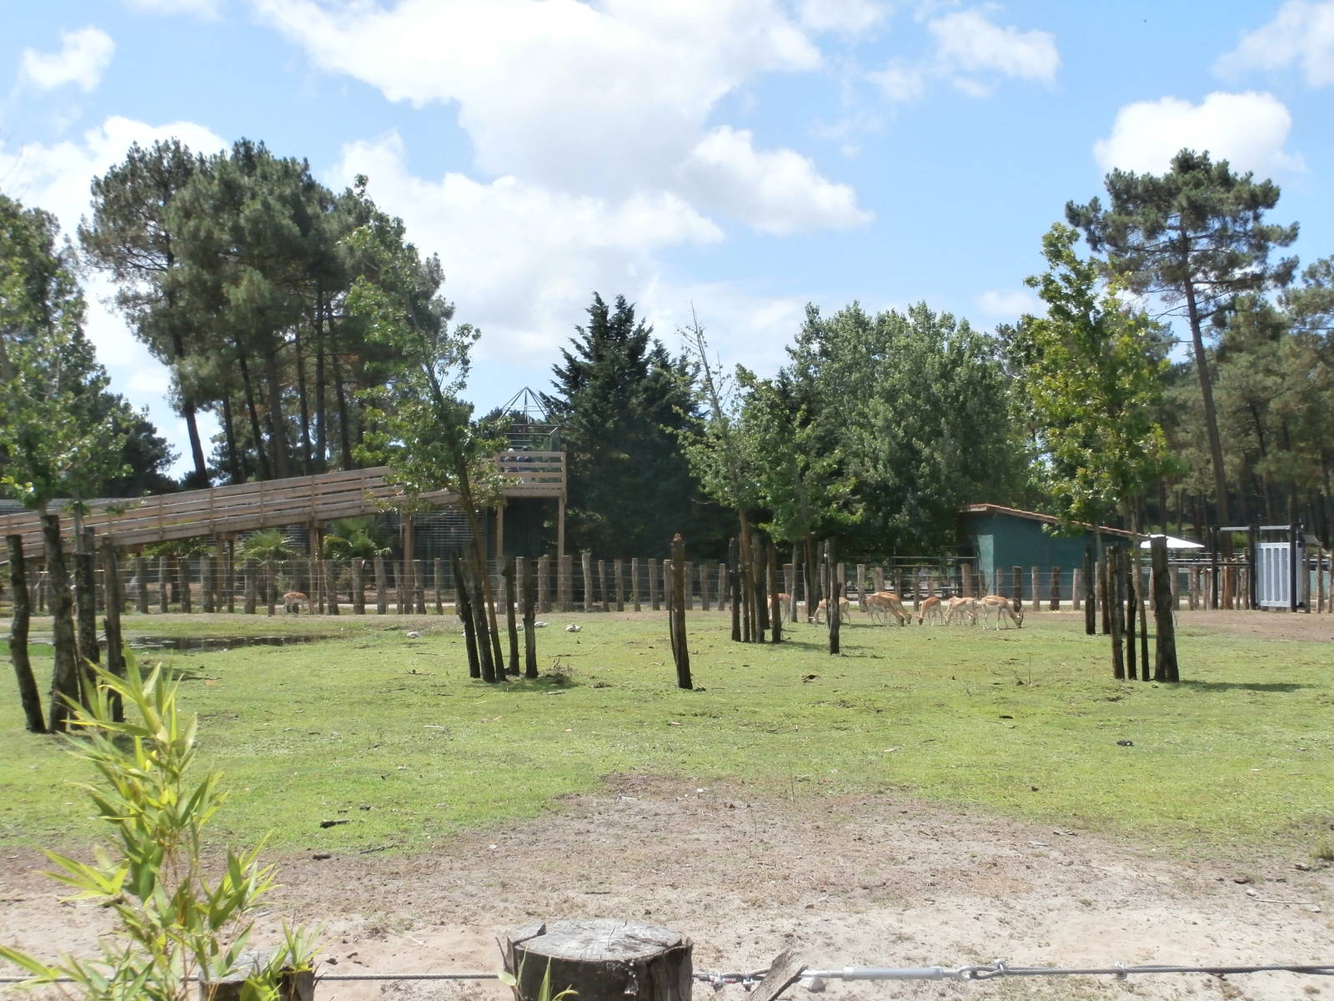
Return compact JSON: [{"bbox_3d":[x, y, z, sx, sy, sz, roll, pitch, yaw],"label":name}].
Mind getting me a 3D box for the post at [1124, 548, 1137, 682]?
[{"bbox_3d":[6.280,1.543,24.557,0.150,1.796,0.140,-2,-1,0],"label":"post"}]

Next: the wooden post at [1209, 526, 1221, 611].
[{"bbox_3d":[14.575,1.801,48.177,0.170,2.213,0.170,0,-1,0],"label":"wooden post"}]

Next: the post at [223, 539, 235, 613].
[{"bbox_3d":[-11.573,2.003,48.028,0.190,1.988,0.190,0,-2,0],"label":"post"}]

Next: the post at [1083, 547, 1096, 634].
[{"bbox_3d":[8.110,1.741,34.782,0.190,1.699,0.190,0,-2,0],"label":"post"}]

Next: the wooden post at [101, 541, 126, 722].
[{"bbox_3d":[-5.847,1.370,19.138,0.170,1.932,0.160,-3,-1,0],"label":"wooden post"}]

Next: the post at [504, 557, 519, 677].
[{"bbox_3d":[-2.152,1.627,25.377,0.150,1.660,0.140,-2,-1,0],"label":"post"}]

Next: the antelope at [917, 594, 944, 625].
[{"bbox_3d":[5.744,2.385,39.386,0.260,0.668,0.820,-1,-2,38],"label":"antelope"}]

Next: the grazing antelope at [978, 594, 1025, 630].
[{"bbox_3d":[6.877,2.291,37.300,0.950,0.739,0.280,-1,-2,20],"label":"grazing antelope"}]

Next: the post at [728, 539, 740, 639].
[{"bbox_3d":[1.297,1.675,34.158,0.160,1.912,0.160,-1,-1,0],"label":"post"}]

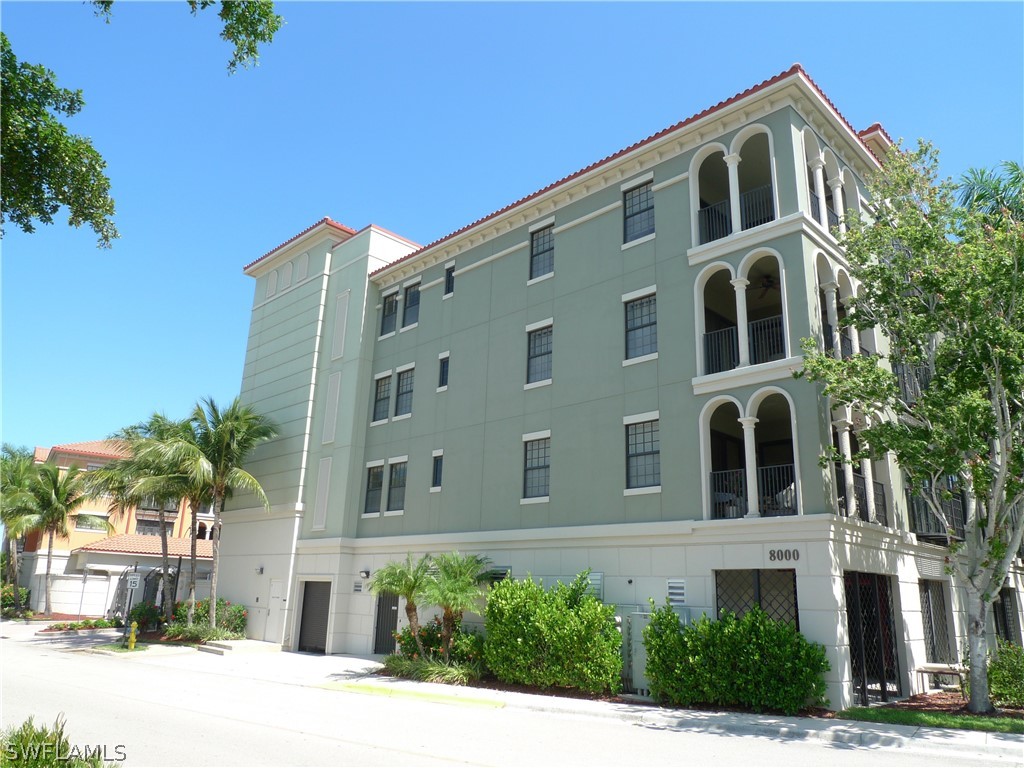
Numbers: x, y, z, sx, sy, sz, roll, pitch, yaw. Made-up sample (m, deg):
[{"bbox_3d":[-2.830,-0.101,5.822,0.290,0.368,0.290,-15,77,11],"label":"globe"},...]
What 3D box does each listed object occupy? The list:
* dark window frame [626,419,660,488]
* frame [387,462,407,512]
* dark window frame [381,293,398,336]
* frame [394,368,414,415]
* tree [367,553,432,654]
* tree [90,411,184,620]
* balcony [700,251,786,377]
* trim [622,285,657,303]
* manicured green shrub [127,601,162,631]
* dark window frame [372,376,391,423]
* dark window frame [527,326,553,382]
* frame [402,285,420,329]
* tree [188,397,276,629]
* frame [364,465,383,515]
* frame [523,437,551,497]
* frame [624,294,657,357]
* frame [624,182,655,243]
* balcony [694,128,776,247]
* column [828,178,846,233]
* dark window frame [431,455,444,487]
[{"bbox_3d":[3.133,1.697,16.945,0.946,1.623,0.100,-14,-23,43],"label":"dark window frame"},{"bbox_3d":[-3.796,3.442,23.801,0.900,1.580,0.130,-14,-23,43],"label":"frame"},{"bbox_3d":[-4.543,-2.579,26.554,0.900,1.580,0.130,-14,-23,43],"label":"dark window frame"},{"bbox_3d":[-3.696,0.319,24.498,0.944,1.622,0.100,-14,-23,43],"label":"frame"},{"bbox_3d":[-3.107,6.256,19.964,1.850,2.950,1.850,4,-16,-8],"label":"tree"},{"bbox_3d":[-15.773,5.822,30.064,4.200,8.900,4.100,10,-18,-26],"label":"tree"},{"bbox_3d":[5.371,-1.506,16.151,1.999,2.584,0.700,-14,-23,43],"label":"balcony"},{"bbox_3d":[3.279,-2.281,18.140,1.046,0.189,0.100,-14,-23,43],"label":"trim"},{"bbox_3d":[-14.631,9.237,28.268,1.450,1.220,1.350,10,-18,-25],"label":"manicured green shrub"},{"bbox_3d":[-4.633,0.553,25.392,0.944,1.622,0.100,-14,-23,43],"label":"dark window frame"},{"bbox_3d":[0.830,-0.813,20.358,0.920,1.580,0.130,-14,-23,43],"label":"dark window frame"},{"bbox_3d":[-3.582,-2.795,25.434,0.944,1.628,0.100,-14,-23,43],"label":"frame"},{"bbox_3d":[-11.086,5.202,27.436,3.200,8.600,3.200,8,-18,-20],"label":"tree"},{"bbox_3d":[-4.755,3.680,24.725,0.900,1.580,0.130,-14,-23,43],"label":"frame"},{"bbox_3d":[0.684,2.309,19.281,0.947,1.623,0.100,-14,-23,43],"label":"frame"},{"bbox_3d":[3.290,-1.423,17.986,0.930,1.580,0.130,-14,-23,43],"label":"frame"},{"bbox_3d":[3.361,-4.528,18.815,0.946,1.628,0.100,-14,-23,43],"label":"frame"},{"bbox_3d":[5.462,-4.724,17.197,2.250,2.650,0.750,-14,-23,43],"label":"balcony"},{"bbox_3d":[8.237,-4.160,17.808,0.330,2.120,0.330,-14,-23,43],"label":"column"},{"bbox_3d":[-2.316,2.760,22.241,0.408,0.996,0.100,-14,-23,43],"label":"dark window frame"}]

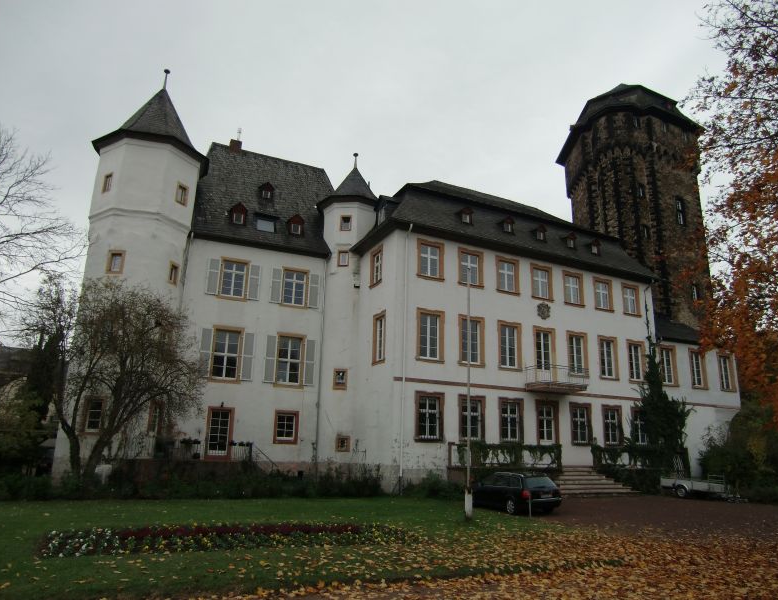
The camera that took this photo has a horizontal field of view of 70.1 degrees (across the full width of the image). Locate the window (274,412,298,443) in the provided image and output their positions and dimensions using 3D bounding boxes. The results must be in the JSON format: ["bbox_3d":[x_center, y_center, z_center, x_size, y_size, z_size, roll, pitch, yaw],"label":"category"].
[{"bbox_3d":[-5.366,6.666,28.940,1.158,1.558,0.200,8,-15,-25],"label":"window"}]

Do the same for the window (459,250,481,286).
[{"bbox_3d":[4.449,-1.717,30.261,1.392,1.808,0.180,9,-16,-27],"label":"window"}]

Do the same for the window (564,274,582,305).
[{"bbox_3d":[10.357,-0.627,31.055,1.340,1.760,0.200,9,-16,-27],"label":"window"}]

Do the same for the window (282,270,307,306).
[{"bbox_3d":[-5.211,-0.645,30.681,1.345,1.964,0.200,8,-15,-25],"label":"window"}]

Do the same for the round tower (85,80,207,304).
[{"bbox_3d":[-14.058,-1.840,31.176,6.200,23.124,6.200,5,-15,-14],"label":"round tower"}]

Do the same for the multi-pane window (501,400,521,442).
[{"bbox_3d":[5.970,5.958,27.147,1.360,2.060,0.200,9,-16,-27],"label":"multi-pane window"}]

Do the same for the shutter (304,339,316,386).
[{"bbox_3d":[-4.297,3.409,30.123,0.516,2.551,0.070,8,-15,-25],"label":"shutter"}]

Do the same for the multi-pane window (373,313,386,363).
[{"bbox_3d":[-0.508,2.009,29.613,0.200,2.500,1.280,9,-15,-25],"label":"multi-pane window"}]

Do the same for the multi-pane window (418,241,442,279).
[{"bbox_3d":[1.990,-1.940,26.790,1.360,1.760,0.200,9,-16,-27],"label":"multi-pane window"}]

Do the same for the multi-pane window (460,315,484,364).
[{"bbox_3d":[4.362,2.140,29.315,1.472,2.393,0.180,9,-16,-27],"label":"multi-pane window"}]

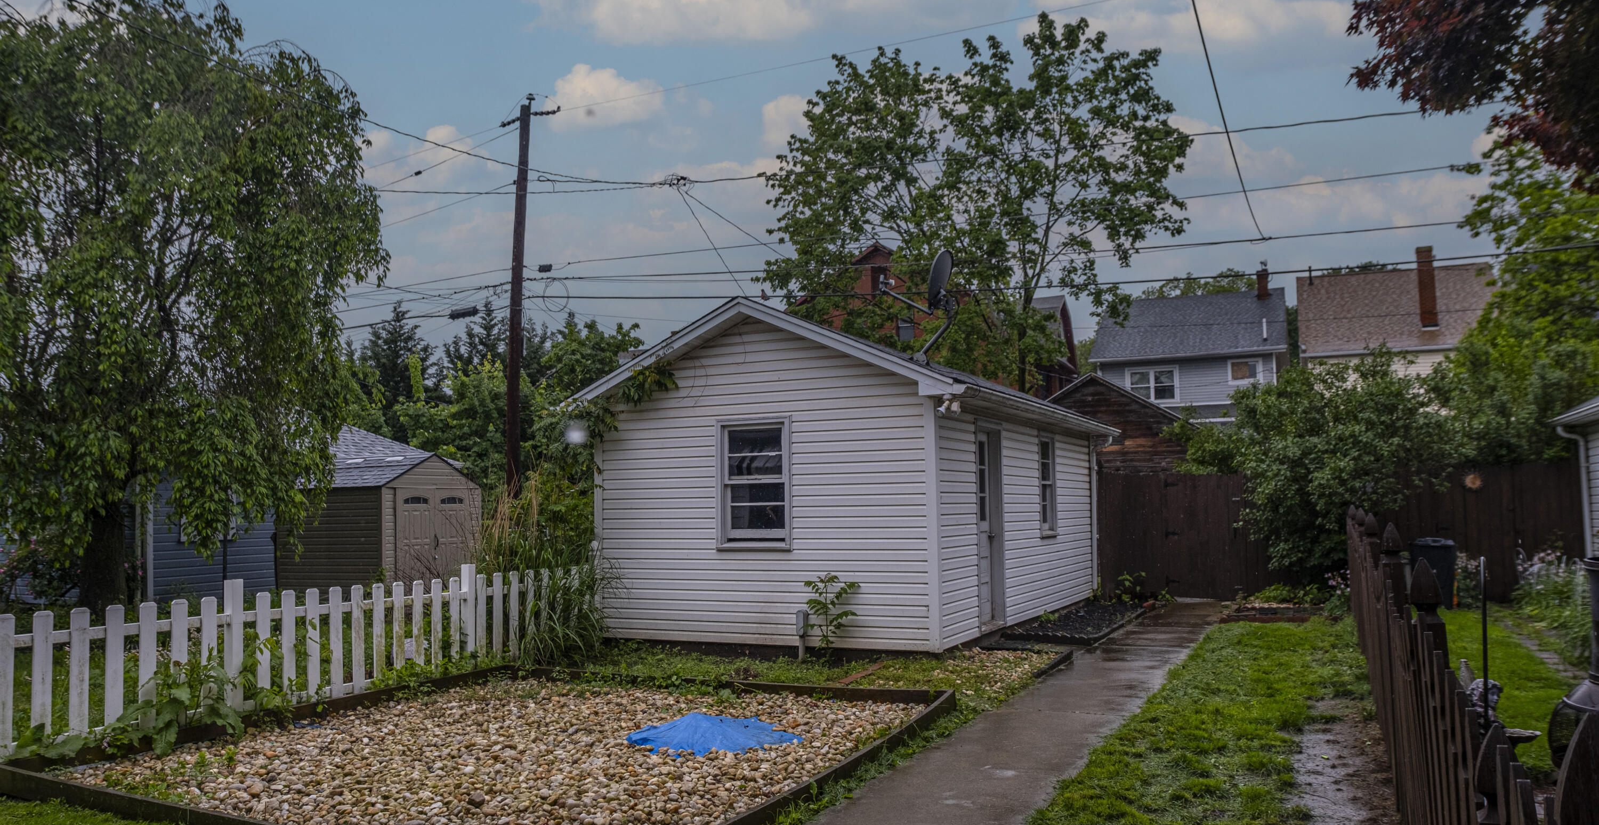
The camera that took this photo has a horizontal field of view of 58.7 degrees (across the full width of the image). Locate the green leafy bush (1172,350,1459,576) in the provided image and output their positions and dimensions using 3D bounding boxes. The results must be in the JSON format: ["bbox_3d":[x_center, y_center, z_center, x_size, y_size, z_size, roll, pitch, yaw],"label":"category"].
[{"bbox_3d":[6.979,0.941,19.198,3.700,3.400,3.400,-2,-4,21],"label":"green leafy bush"}]

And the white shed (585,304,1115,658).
[{"bbox_3d":[1.100,0.872,17.513,4.284,3.439,8.615,-2,-4,21],"label":"white shed"}]

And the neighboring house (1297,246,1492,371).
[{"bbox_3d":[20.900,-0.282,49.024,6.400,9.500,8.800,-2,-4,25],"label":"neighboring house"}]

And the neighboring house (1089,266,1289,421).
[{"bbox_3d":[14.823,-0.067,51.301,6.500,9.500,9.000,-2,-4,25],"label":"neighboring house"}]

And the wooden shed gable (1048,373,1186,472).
[{"bbox_3d":[5.998,1.252,26.698,4.300,3.558,5.000,-2,-4,22],"label":"wooden shed gable"}]

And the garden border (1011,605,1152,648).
[{"bbox_3d":[3.466,2.478,17.032,0.970,0.130,5.200,-2,-4,21],"label":"garden border"}]

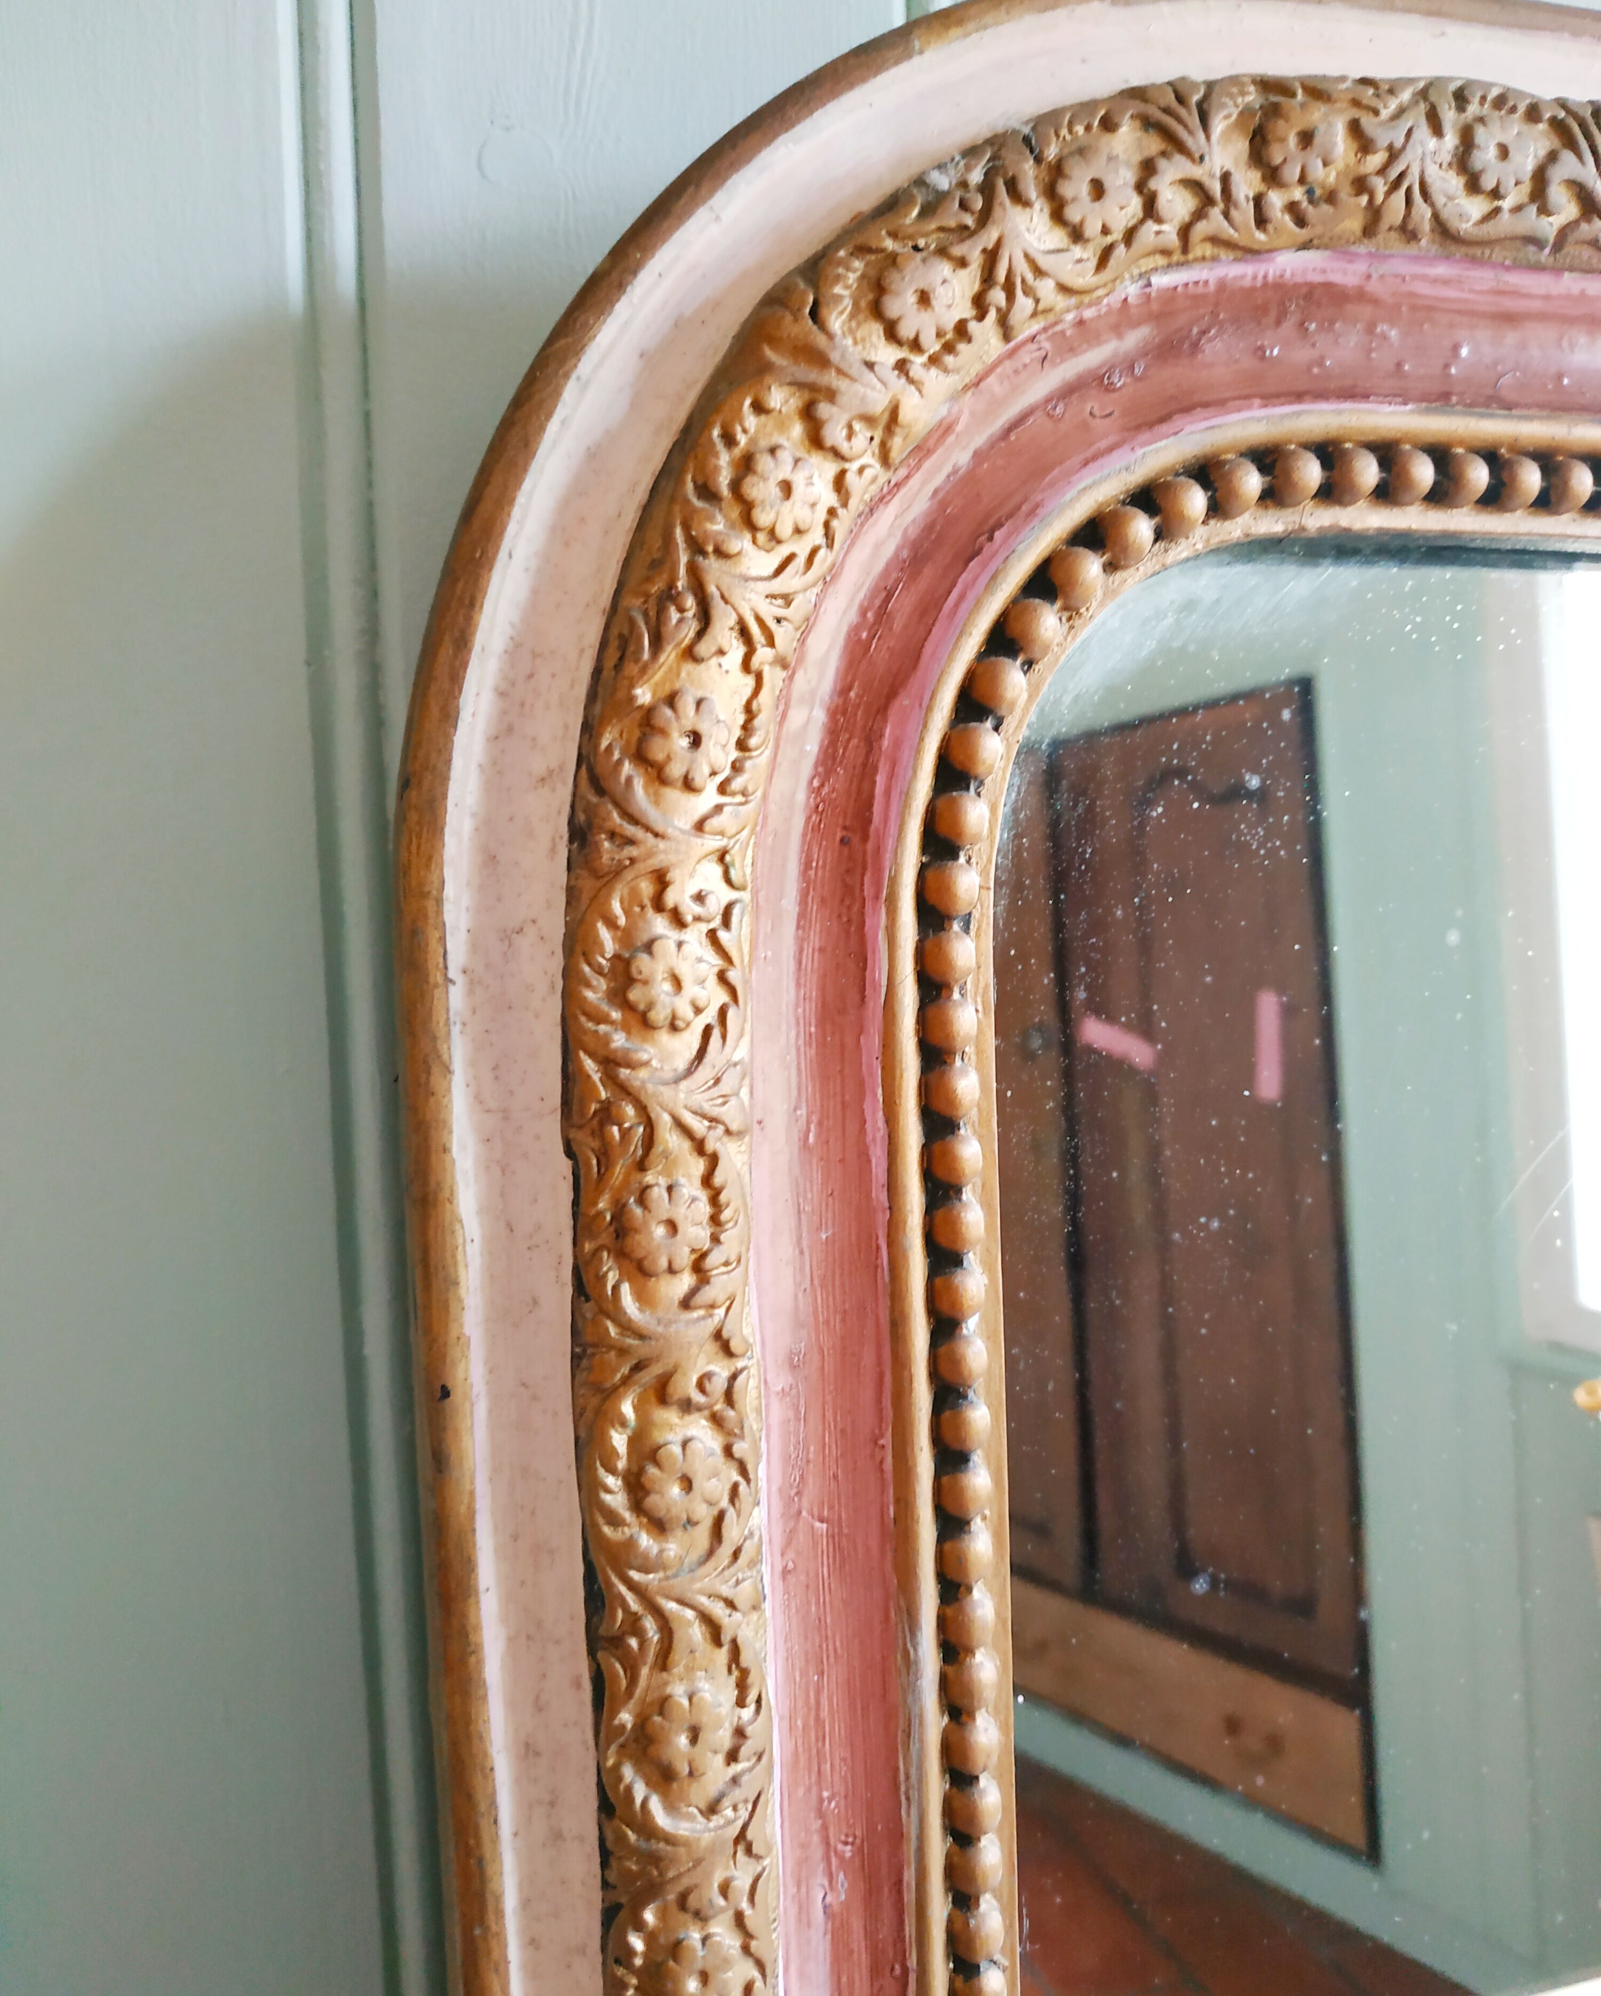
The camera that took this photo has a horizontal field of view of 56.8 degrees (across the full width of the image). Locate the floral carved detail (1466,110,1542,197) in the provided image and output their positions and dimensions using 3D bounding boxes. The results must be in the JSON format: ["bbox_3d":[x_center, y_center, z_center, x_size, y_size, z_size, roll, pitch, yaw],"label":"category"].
[{"bbox_3d":[0.153,-0.183,0.322,0.019,0.019,0.005,-2,3,-12],"label":"floral carved detail"}]

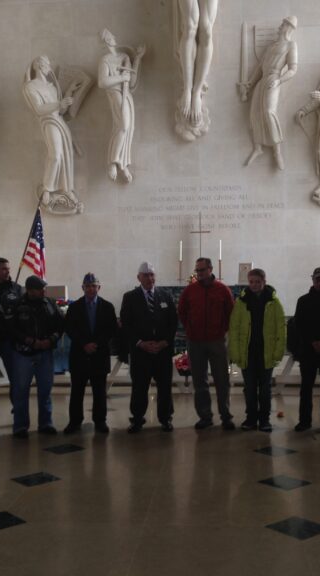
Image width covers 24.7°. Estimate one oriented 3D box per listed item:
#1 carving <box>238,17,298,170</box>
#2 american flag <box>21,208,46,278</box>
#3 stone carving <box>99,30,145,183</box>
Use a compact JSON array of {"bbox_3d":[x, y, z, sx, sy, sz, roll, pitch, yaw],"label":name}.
[{"bbox_3d":[2.397,-4.309,16.177,1.314,3.366,0.450,-1,1,5],"label":"carving"},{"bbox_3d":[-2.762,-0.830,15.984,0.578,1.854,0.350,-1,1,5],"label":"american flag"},{"bbox_3d":[-0.866,-4.092,16.461,1.043,3.471,0.450,-1,1,5],"label":"stone carving"}]

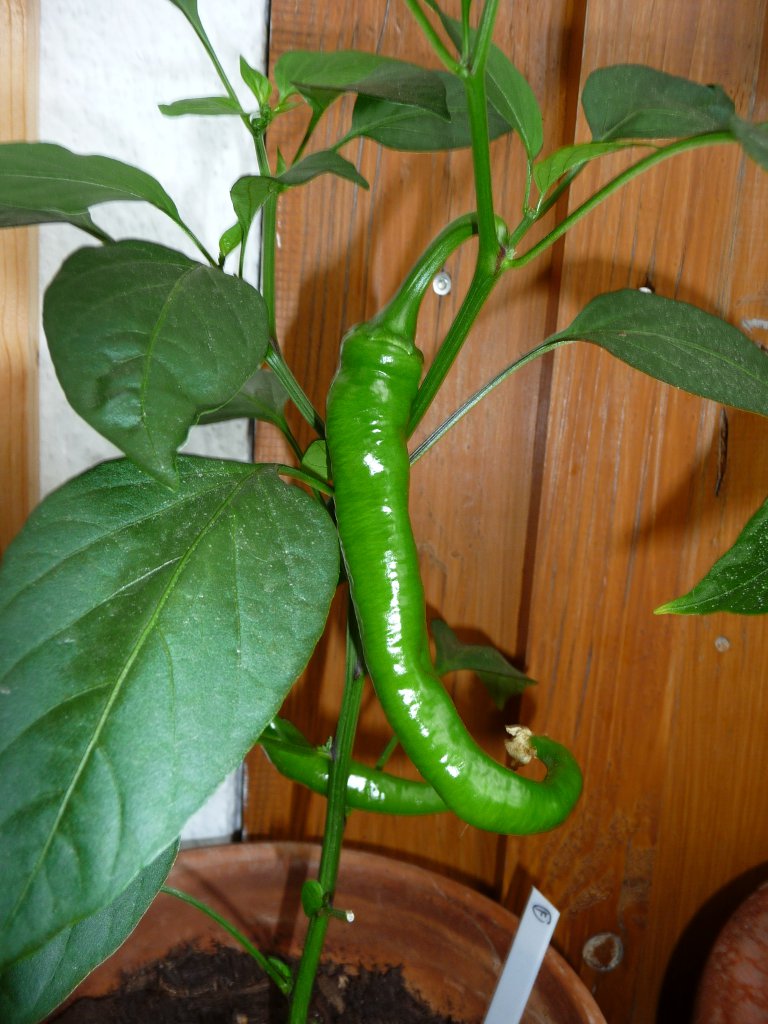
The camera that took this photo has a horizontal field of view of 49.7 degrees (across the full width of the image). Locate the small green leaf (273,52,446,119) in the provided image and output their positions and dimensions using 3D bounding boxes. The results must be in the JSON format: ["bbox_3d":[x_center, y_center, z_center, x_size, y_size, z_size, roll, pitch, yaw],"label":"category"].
[{"bbox_3d":[-0.008,-0.154,0.300,0.061,0.023,0.030,3,10,0],"label":"small green leaf"}]

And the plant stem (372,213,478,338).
[{"bbox_3d":[0.013,-0.073,0.250,0.016,0.046,0.014,29,-18,6],"label":"plant stem"}]

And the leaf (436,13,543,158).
[{"bbox_3d":[0.034,-0.139,0.270,0.022,0.053,0.014,-32,0,-15],"label":"leaf"}]

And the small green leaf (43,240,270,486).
[{"bbox_3d":[-0.069,-0.045,0.252,0.066,0.077,0.028,8,-26,-3],"label":"small green leaf"}]

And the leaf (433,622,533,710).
[{"bbox_3d":[0.045,0.070,0.375,0.048,0.037,0.025,3,10,0],"label":"leaf"}]

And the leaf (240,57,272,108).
[{"bbox_3d":[-0.043,-0.145,0.280,0.011,0.017,0.007,6,10,17],"label":"leaf"}]

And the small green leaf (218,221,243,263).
[{"bbox_3d":[-0.053,-0.093,0.285,0.008,0.013,0.007,3,10,0],"label":"small green leaf"}]

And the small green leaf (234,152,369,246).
[{"bbox_3d":[-0.029,-0.106,0.280,0.045,0.029,0.022,3,10,0],"label":"small green leaf"}]

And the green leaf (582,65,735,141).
[{"bbox_3d":[0.106,-0.158,0.320,0.057,0.027,0.025,3,10,0],"label":"green leaf"}]

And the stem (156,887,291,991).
[{"bbox_3d":[-0.057,0.155,0.302,0.012,0.071,0.010,-43,24,-12],"label":"stem"}]

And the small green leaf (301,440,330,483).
[{"bbox_3d":[-0.022,-0.017,0.280,0.013,0.015,0.007,5,10,11],"label":"small green leaf"}]

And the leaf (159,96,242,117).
[{"bbox_3d":[-0.062,-0.137,0.280,0.028,0.006,0.013,2,10,-6],"label":"leaf"}]

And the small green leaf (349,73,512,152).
[{"bbox_3d":[0.018,-0.157,0.325,0.062,0.029,0.022,3,10,0],"label":"small green leaf"}]

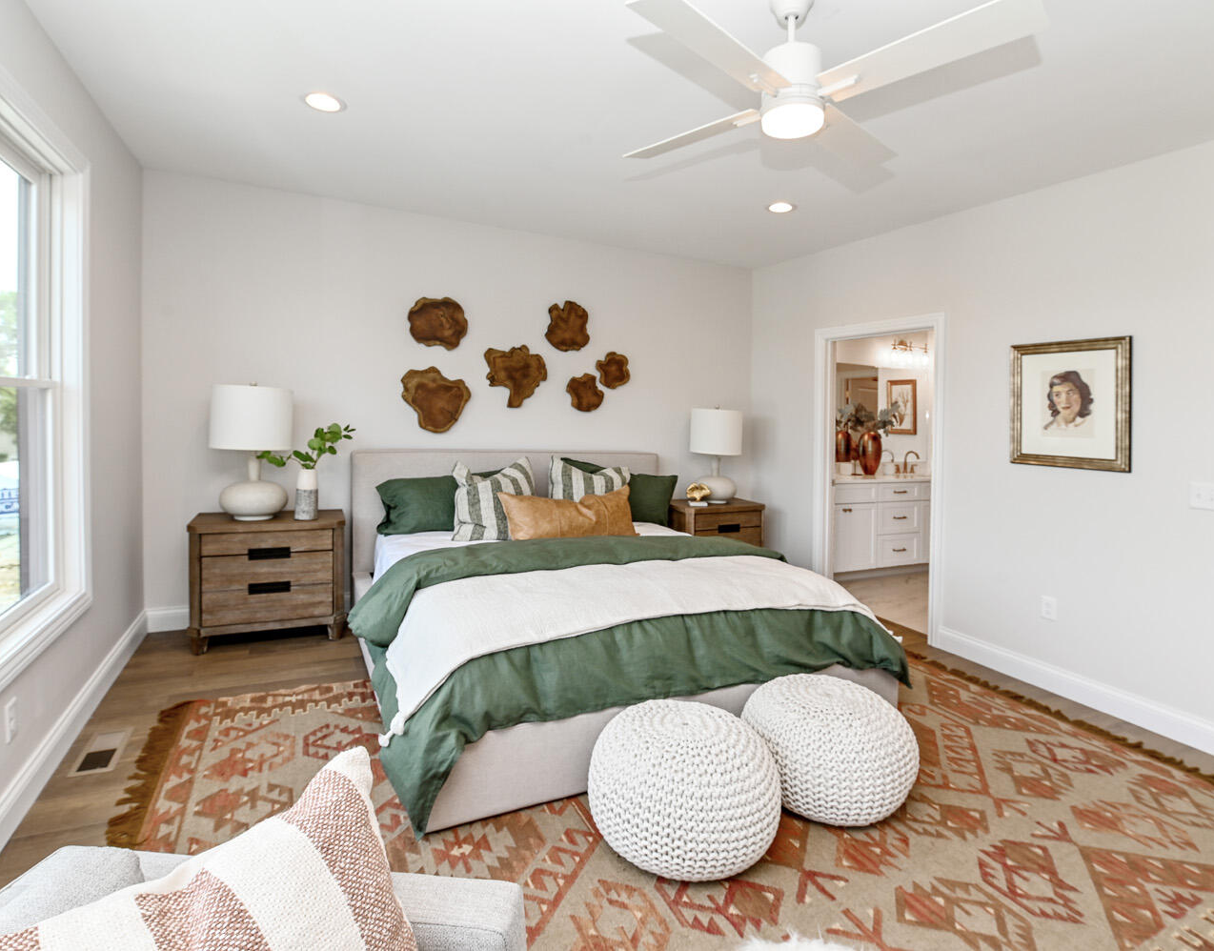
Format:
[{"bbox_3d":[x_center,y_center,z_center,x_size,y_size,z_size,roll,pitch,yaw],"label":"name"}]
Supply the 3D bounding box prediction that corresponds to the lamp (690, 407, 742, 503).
[{"bbox_3d":[0.872,-0.165,4.743,0.412,0.755,0.412,1,2,0],"label":"lamp"}]

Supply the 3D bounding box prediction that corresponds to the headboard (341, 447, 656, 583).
[{"bbox_3d":[-0.620,0.350,4.194,2.150,1.037,0.115,-1,5,-25],"label":"headboard"}]

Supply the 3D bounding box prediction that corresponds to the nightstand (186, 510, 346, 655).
[{"bbox_3d":[-1.974,0.590,3.513,0.764,0.686,0.441,-1,3,-26],"label":"nightstand"}]

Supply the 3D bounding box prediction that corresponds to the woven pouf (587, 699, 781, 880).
[{"bbox_3d":[0.241,0.970,1.887,0.598,0.441,0.598,1,2,0],"label":"woven pouf"}]

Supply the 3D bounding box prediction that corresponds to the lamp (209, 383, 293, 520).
[{"bbox_3d":[-2.025,-0.134,3.389,0.413,0.778,0.413,-1,5,-25],"label":"lamp"}]

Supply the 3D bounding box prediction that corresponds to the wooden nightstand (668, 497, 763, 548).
[{"bbox_3d":[0.826,0.555,4.733,0.745,0.676,0.441,-1,3,-25],"label":"wooden nightstand"}]

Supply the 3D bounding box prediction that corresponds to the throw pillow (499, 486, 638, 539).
[{"bbox_3d":[-0.249,0.246,3.851,0.862,0.333,0.157,0,-22,-20],"label":"throw pillow"}]

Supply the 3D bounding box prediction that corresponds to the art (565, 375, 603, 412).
[{"bbox_3d":[-0.163,-0.617,4.446,0.306,0.292,0.048,-1,5,-25],"label":"art"}]

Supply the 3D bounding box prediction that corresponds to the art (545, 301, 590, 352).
[{"bbox_3d":[-0.297,-1.116,4.459,0.343,0.372,0.050,0,3,-24],"label":"art"}]

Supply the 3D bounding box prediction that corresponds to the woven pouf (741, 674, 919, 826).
[{"bbox_3d":[0.780,0.955,2.122,0.590,0.413,0.590,-1,5,-25],"label":"woven pouf"}]

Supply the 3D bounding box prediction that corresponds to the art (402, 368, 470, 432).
[{"bbox_3d":[-1.172,-0.520,4.082,0.470,0.451,0.050,0,3,-24],"label":"art"}]

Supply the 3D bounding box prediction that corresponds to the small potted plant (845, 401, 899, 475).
[{"bbox_3d":[2.471,-0.339,5.568,0.480,0.691,0.403,-1,5,-25],"label":"small potted plant"}]

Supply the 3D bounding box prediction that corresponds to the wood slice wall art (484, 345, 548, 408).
[{"bbox_3d":[-0.647,-0.702,4.232,0.473,0.444,0.048,-1,5,-25],"label":"wood slice wall art"}]

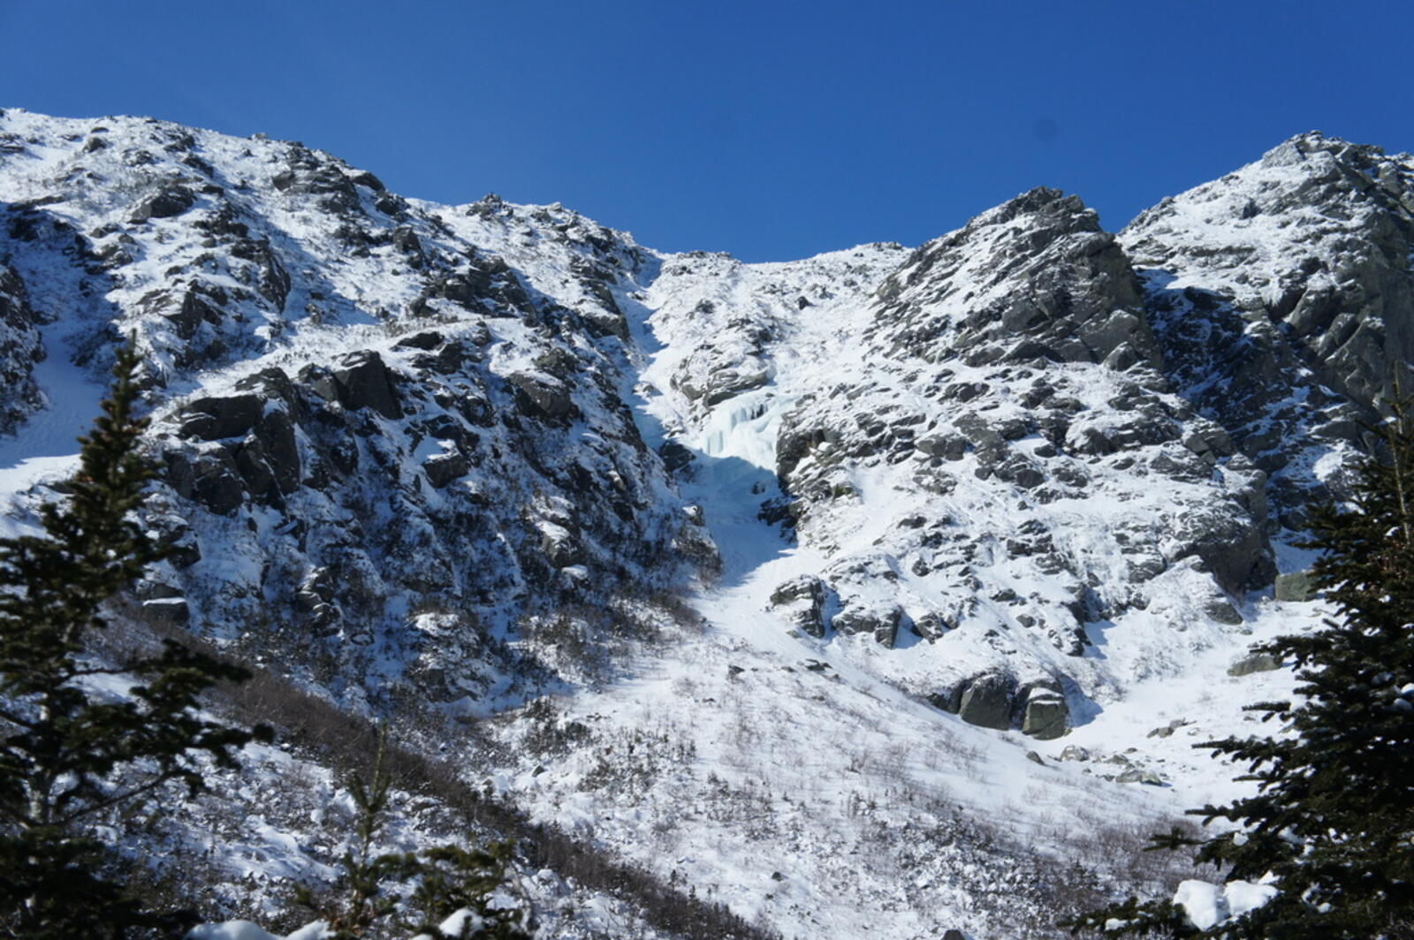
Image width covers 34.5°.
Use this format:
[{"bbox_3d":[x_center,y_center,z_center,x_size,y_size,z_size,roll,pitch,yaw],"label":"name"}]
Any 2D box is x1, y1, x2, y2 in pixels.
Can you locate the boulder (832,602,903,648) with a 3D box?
[{"bbox_3d":[18.649,18.006,265.000,8.110,5.130,6.490,-1,-13,4],"label":"boulder"}]

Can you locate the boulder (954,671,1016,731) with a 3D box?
[{"bbox_3d":[29.354,24.345,240.000,6.440,5.980,5.150,-2,-13,7],"label":"boulder"}]

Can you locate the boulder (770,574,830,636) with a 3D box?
[{"bbox_3d":[10.796,15.999,268.000,6.940,7.170,6.250,-1,-13,2],"label":"boulder"}]

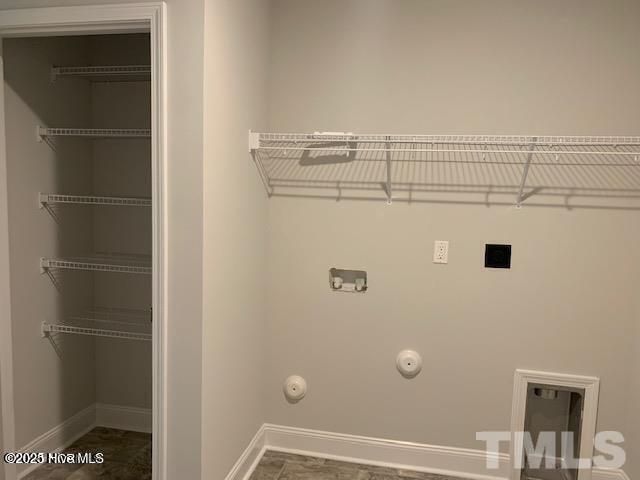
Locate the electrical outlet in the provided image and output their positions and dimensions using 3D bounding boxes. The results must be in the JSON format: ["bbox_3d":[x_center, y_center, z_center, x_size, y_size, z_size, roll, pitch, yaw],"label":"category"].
[{"bbox_3d":[0.612,0.061,2.430,0.071,0.115,0.010,3,5,12],"label":"electrical outlet"}]

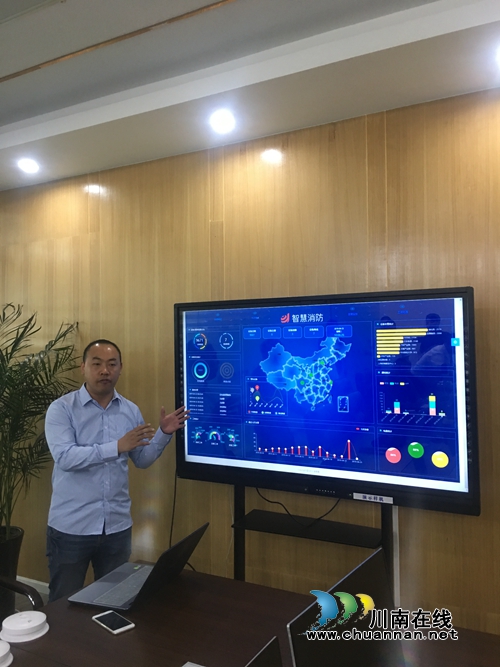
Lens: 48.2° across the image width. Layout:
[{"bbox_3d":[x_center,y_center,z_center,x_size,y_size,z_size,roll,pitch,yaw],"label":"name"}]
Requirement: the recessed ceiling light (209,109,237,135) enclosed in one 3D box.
[{"bbox_3d":[-0.138,-1.075,2.794,0.130,0.050,0.130,-1,-1,0],"label":"recessed ceiling light"}]

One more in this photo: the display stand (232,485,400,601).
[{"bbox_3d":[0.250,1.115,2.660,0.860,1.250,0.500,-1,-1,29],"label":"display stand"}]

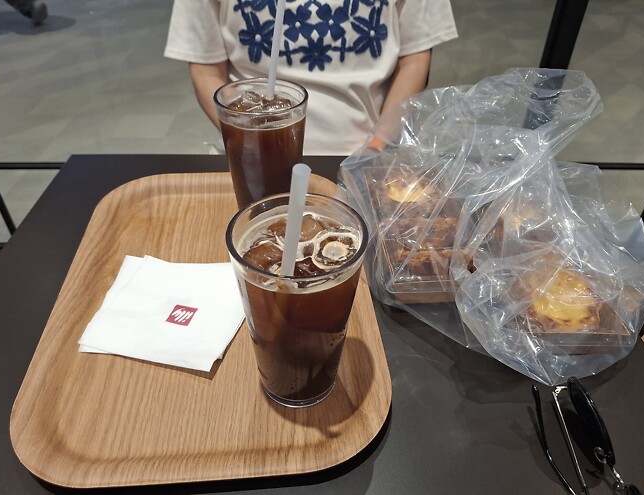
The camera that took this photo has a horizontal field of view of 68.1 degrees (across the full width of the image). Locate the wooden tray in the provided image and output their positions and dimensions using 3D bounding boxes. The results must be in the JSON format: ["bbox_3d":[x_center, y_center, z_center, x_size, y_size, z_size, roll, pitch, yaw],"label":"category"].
[{"bbox_3d":[-0.102,0.038,0.474,0.292,0.021,0.387,-2,42,-6],"label":"wooden tray"}]

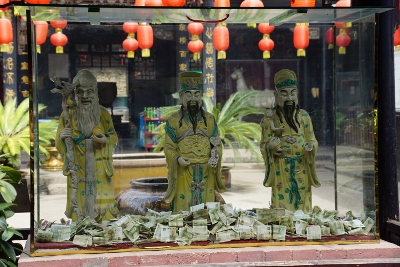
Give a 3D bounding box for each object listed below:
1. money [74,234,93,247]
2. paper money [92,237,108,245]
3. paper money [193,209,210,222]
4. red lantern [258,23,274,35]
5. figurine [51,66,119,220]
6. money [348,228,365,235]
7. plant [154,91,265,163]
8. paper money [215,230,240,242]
[{"bbox_3d":[-0.520,0.474,3.690,0.083,0.048,0.025,-1,-24,-8],"label":"money"},{"bbox_3d":[-0.445,0.476,3.710,0.066,0.030,0.040,-1,1,-8],"label":"paper money"},{"bbox_3d":[0.007,0.388,3.940,0.080,0.060,0.025,-1,-24,-8],"label":"paper money"},{"bbox_3d":[1.197,-1.897,15.000,0.290,0.230,0.290,-1,1,-8],"label":"red lantern"},{"bbox_3d":[-0.549,0.070,4.000,0.310,0.740,0.220,-1,1,-7],"label":"figurine"},{"bbox_3d":[0.732,0.459,3.900,0.070,0.025,0.045,-1,1,-8],"label":"money"},{"bbox_3d":[0.214,-0.130,15.500,2.000,1.250,1.900,-1,1,-8],"label":"plant"},{"bbox_3d":[0.130,0.468,3.790,0.105,0.048,0.025,-1,-24,-8],"label":"paper money"}]

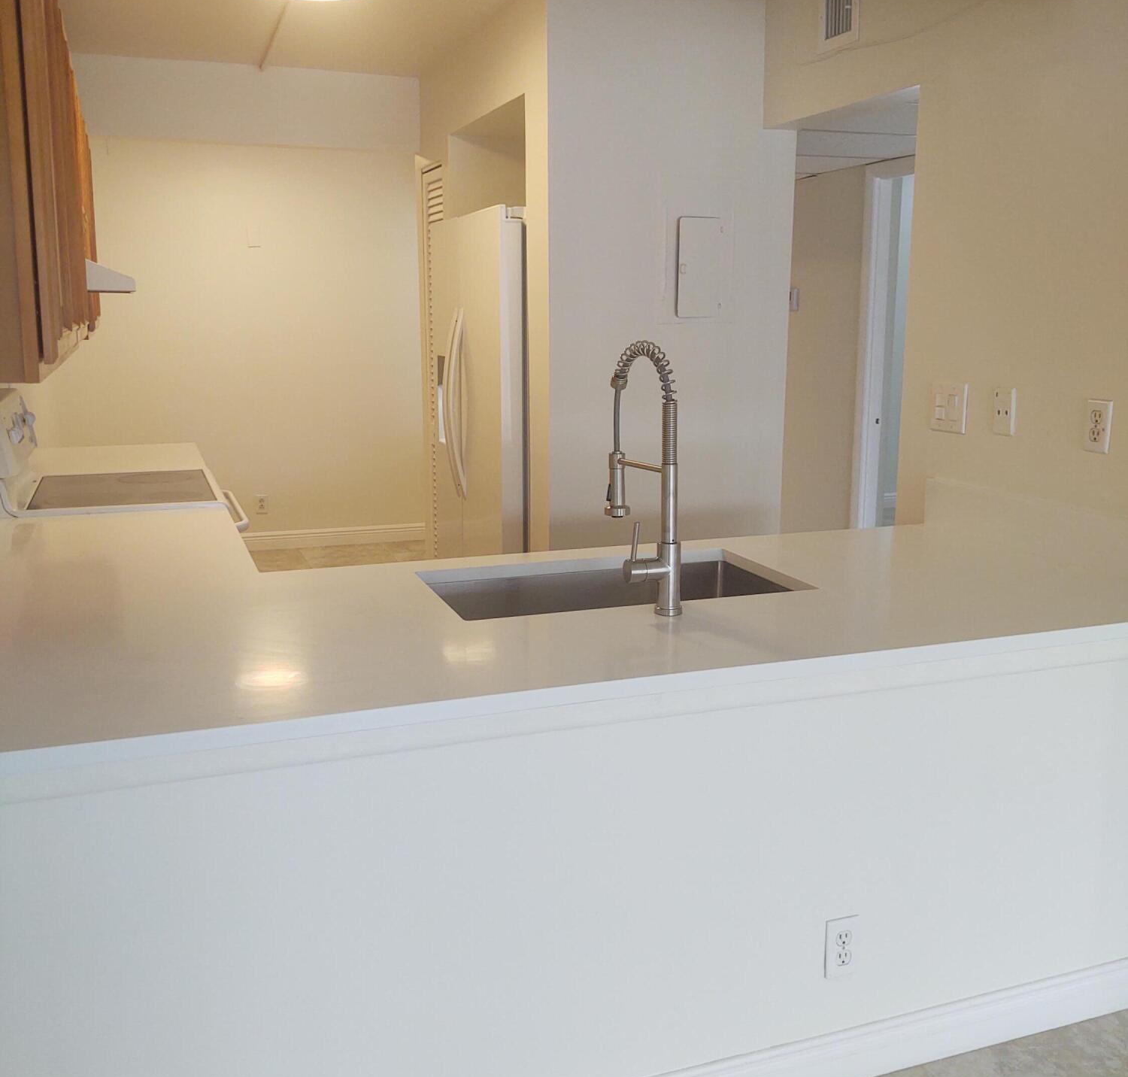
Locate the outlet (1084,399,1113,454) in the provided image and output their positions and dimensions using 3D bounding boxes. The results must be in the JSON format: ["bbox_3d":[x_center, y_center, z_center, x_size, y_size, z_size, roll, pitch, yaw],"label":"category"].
[{"bbox_3d":[1.188,-0.247,2.613,0.010,0.115,0.070,-4,12,-20],"label":"outlet"}]

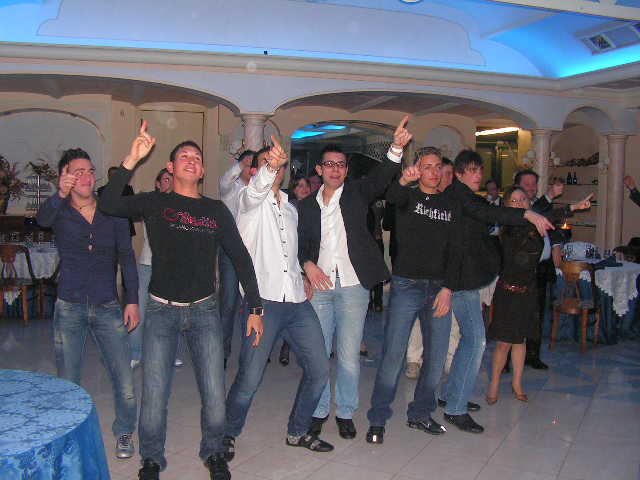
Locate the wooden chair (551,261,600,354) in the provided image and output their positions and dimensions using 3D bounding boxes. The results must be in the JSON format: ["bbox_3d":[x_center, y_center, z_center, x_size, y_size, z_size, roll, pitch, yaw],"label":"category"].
[{"bbox_3d":[2.482,0.632,6.465,0.440,0.860,0.480,3,5,31],"label":"wooden chair"}]

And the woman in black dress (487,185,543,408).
[{"bbox_3d":[1.438,0.391,4.923,0.420,1.570,0.340,0,4,5],"label":"woman in black dress"}]

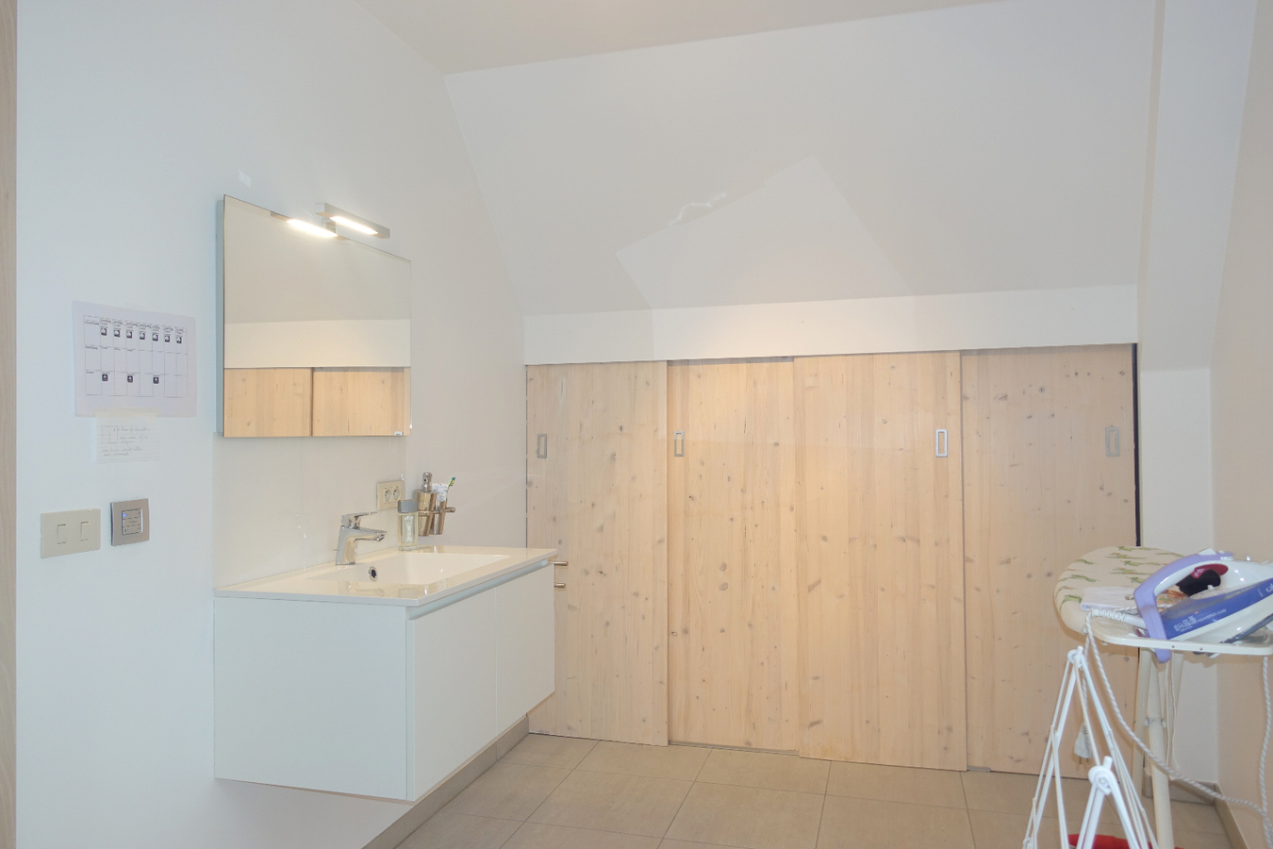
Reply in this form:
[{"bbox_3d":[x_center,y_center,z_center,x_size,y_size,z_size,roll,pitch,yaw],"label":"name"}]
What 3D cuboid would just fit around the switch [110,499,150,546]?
[{"bbox_3d":[-0.996,0.192,1.668,0.010,0.083,0.082,-1,-1,16],"label":"switch"}]

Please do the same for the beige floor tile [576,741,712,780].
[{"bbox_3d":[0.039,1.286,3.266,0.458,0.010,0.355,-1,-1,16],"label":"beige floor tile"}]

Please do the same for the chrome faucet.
[{"bbox_3d":[-0.726,0.301,2.243,0.137,0.140,0.044,-1,-1,16],"label":"chrome faucet"}]

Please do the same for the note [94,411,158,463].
[{"bbox_3d":[-1.001,0.026,1.673,0.002,0.100,0.146,-1,-1,16],"label":"note"}]

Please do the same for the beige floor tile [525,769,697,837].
[{"bbox_3d":[-0.072,1.282,2.880,0.455,0.010,0.450,-1,-1,16],"label":"beige floor tile"}]

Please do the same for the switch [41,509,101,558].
[{"bbox_3d":[-1.032,0.197,1.547,0.008,0.078,0.117,-1,-1,16],"label":"switch"}]

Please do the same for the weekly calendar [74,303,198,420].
[{"bbox_3d":[-0.995,-0.122,1.699,0.003,0.212,0.295,-1,-1,16],"label":"weekly calendar"}]

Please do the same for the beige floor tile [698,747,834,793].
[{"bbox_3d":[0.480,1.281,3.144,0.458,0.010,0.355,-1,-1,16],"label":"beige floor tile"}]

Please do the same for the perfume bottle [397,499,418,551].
[{"bbox_3d":[-0.694,0.306,2.578,0.050,0.151,0.027,0,-1,-36],"label":"perfume bottle"}]

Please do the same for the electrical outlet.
[{"bbox_3d":[-0.742,0.213,2.557,0.011,0.082,0.151,-1,-1,16],"label":"electrical outlet"}]

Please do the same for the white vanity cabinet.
[{"bbox_3d":[-0.588,0.585,2.200,0.495,0.402,0.794,-1,-1,16],"label":"white vanity cabinet"}]

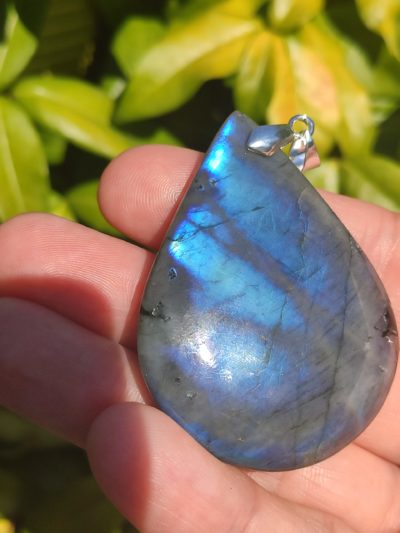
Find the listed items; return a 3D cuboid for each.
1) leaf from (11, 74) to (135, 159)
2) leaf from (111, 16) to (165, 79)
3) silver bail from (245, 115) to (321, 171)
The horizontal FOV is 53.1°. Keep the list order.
[{"bbox_3d":[-0.063,-0.076,0.205,0.068,0.013,0.027,28,61,10],"label":"leaf"},{"bbox_3d":[-0.033,-0.117,0.215,0.026,0.008,0.036,-15,62,-1],"label":"leaf"},{"bbox_3d":[0.018,-0.027,0.088,0.013,0.011,0.006,19,13,-48],"label":"silver bail"}]

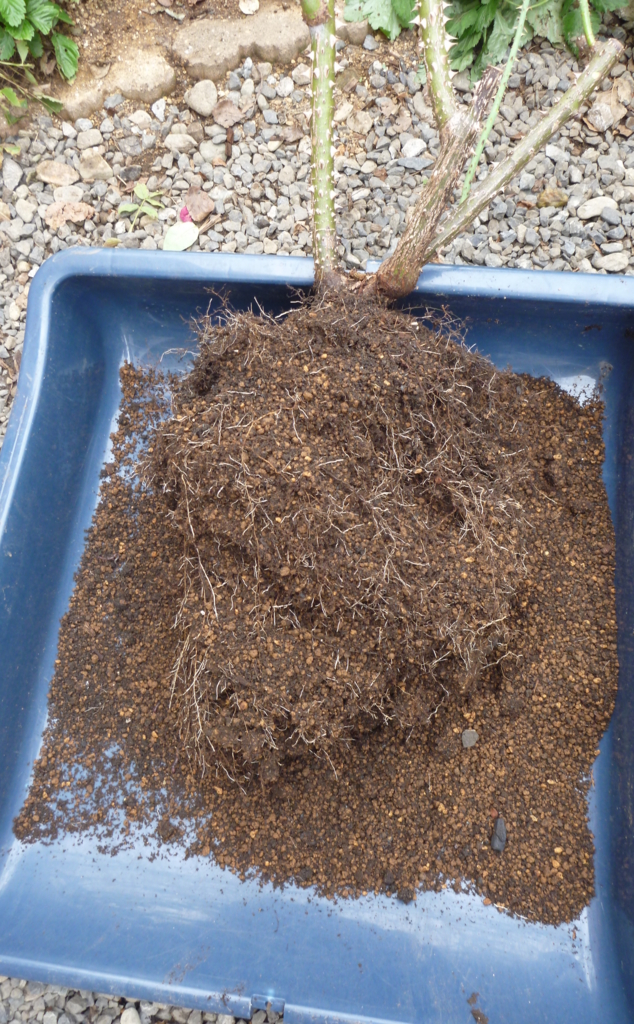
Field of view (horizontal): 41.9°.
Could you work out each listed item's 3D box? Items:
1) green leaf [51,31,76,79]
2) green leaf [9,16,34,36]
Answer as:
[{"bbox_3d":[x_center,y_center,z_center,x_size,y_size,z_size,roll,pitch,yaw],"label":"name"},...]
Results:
[{"bbox_3d":[-0.307,-0.551,0.999,0.025,0.054,0.013,-20,24,-6],"label":"green leaf"},{"bbox_3d":[-0.354,-0.581,0.993,0.031,0.011,0.031,11,91,-8],"label":"green leaf"}]

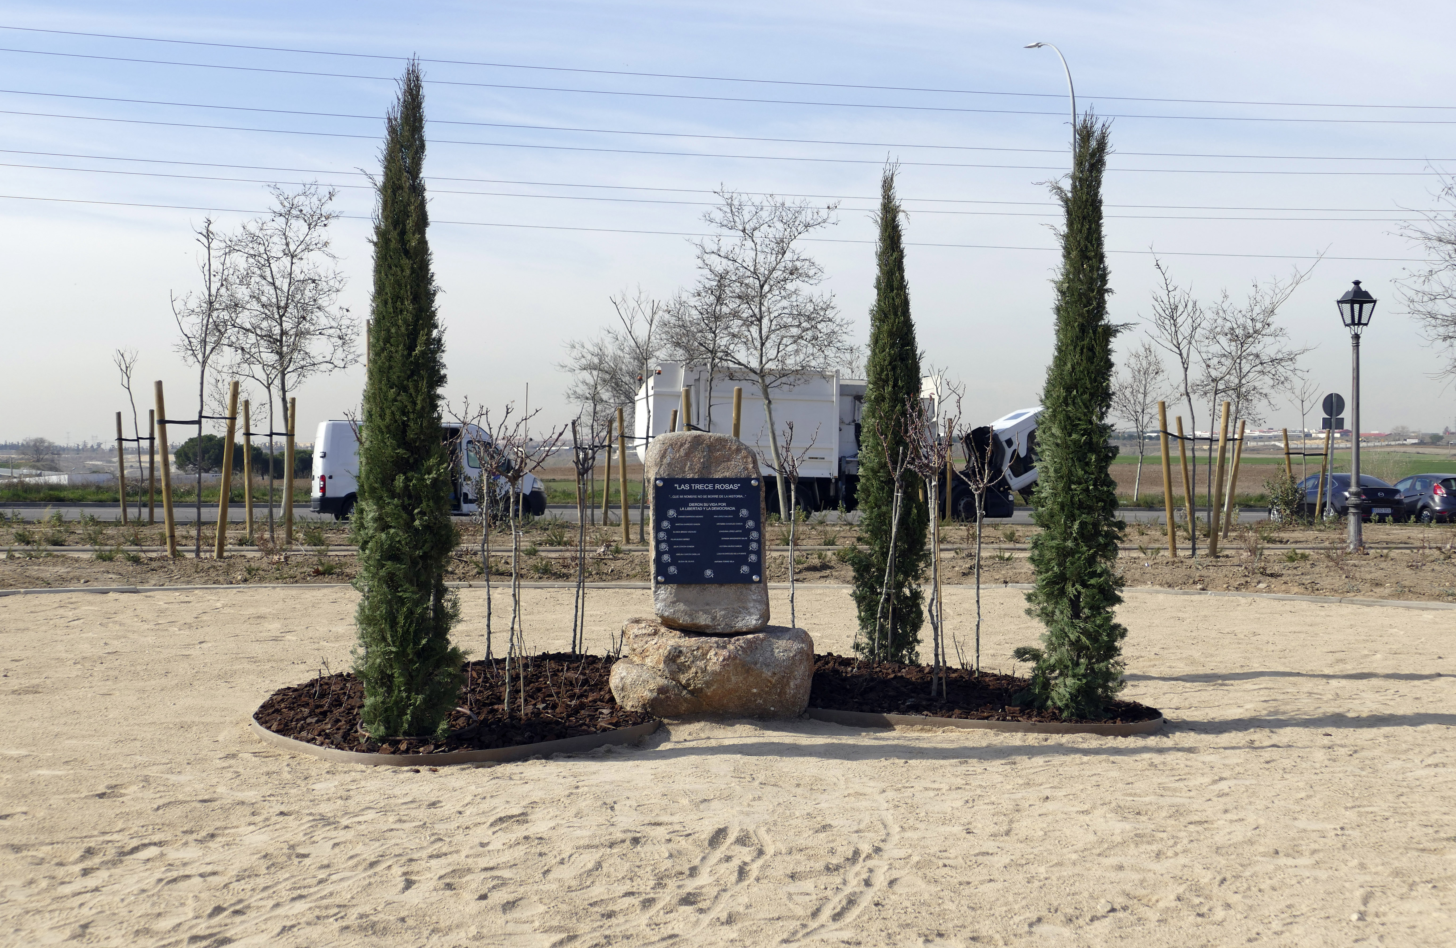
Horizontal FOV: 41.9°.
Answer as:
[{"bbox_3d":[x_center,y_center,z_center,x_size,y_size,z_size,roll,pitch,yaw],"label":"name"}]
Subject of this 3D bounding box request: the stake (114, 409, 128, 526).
[{"bbox_3d":[-12.910,-0.121,40.483,0.102,2.403,0.102,-3,1,0],"label":"stake"}]

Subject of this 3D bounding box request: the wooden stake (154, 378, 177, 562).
[{"bbox_3d":[-6.761,-0.057,22.876,0.088,2.123,0.088,-5,1,0],"label":"wooden stake"}]

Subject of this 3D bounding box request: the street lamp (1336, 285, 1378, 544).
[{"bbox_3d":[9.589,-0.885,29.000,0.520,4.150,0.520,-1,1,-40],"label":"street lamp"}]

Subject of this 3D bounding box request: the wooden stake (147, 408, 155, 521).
[{"bbox_3d":[-11.317,-0.145,37.300,0.090,2.255,0.090,0,1,0],"label":"wooden stake"}]

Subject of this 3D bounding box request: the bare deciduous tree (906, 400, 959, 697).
[{"bbox_3d":[1.214,0.427,11.280,0.330,1.813,0.360,0,1,0],"label":"bare deciduous tree"}]

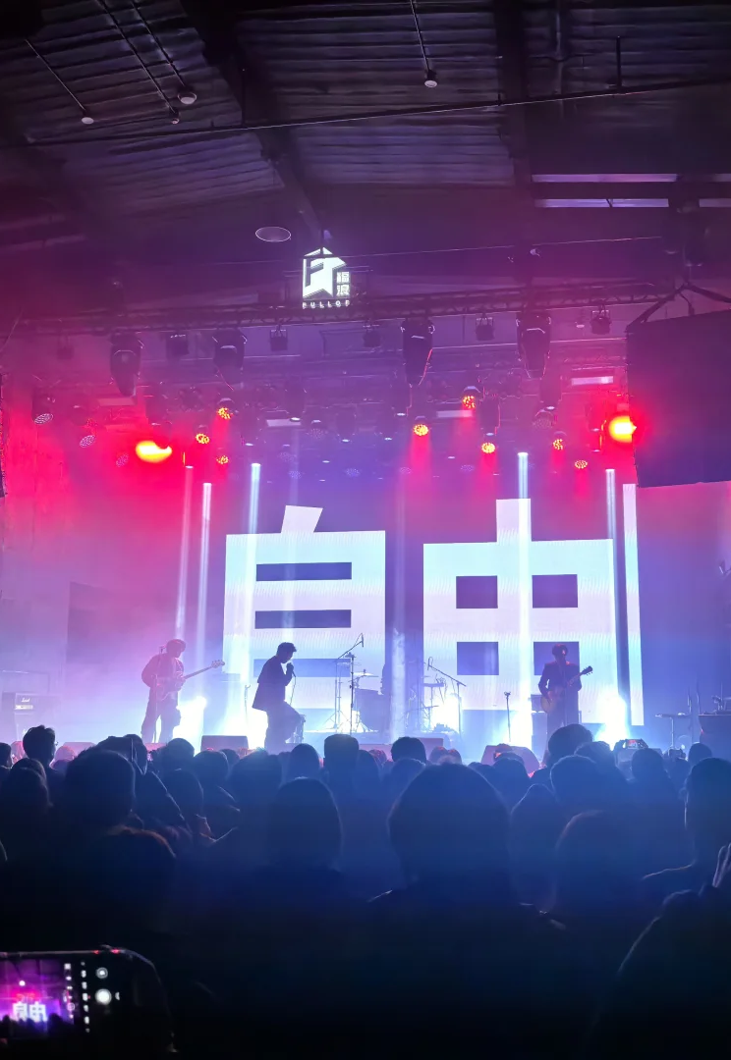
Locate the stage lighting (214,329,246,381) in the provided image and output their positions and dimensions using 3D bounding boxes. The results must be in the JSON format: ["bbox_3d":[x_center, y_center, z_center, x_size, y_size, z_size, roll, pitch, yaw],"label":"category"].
[{"bbox_3d":[-1.766,-2.278,14.412,0.360,0.600,0.320,-1,-8,10],"label":"stage lighting"}]

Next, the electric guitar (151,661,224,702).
[{"bbox_3d":[-2.341,1.980,14.700,1.110,0.330,0.080,-21,-4,-31],"label":"electric guitar"}]

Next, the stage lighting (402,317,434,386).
[{"bbox_3d":[0.642,-2.199,13.638,0.390,0.800,0.360,-1,-9,11],"label":"stage lighting"}]

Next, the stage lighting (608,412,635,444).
[{"bbox_3d":[4.153,-1.659,17.911,0.400,0.460,0.360,-2,-9,13],"label":"stage lighting"}]

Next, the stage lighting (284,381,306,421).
[{"bbox_3d":[-1.060,-1.939,16.542,0.320,0.570,0.310,-1,-9,11],"label":"stage lighting"}]

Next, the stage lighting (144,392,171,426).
[{"bbox_3d":[-3.147,-1.845,16.764,0.310,0.454,0.264,-1,-8,10],"label":"stage lighting"}]

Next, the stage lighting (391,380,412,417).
[{"bbox_3d":[0.524,-1.917,16.093,0.280,0.480,0.250,-1,-8,10],"label":"stage lighting"}]

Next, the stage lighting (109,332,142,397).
[{"bbox_3d":[-3.177,-2.200,14.663,0.350,0.780,0.310,-1,-8,10],"label":"stage lighting"}]

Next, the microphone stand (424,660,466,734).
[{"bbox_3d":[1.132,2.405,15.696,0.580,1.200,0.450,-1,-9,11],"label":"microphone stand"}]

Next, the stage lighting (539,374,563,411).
[{"bbox_3d":[2.643,-1.956,15.705,0.311,0.464,0.265,-1,-8,10],"label":"stage lighting"}]

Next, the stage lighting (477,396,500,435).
[{"bbox_3d":[1.919,-1.778,17.252,0.333,0.536,0.283,-1,-8,10],"label":"stage lighting"}]

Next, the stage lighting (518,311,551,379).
[{"bbox_3d":[2.100,-2.293,13.697,0.395,0.753,0.336,-1,-8,10],"label":"stage lighting"}]

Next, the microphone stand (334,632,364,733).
[{"bbox_3d":[-0.232,2.235,15.994,0.450,1.400,0.450,-1,-9,11],"label":"microphone stand"}]

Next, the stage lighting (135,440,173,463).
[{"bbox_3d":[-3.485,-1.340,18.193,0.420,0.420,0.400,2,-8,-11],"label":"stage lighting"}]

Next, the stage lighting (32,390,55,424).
[{"bbox_3d":[-5.053,-1.945,17.335,0.320,0.530,0.360,-5,-10,30],"label":"stage lighting"}]

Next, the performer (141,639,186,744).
[{"bbox_3d":[-2.707,2.308,14.771,0.420,1.710,0.550,-7,-11,38],"label":"performer"}]

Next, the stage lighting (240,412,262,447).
[{"bbox_3d":[-1.877,-1.651,18.110,0.350,0.520,0.330,-1,-9,11],"label":"stage lighting"}]

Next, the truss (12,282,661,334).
[{"bbox_3d":[-0.567,-2.842,14.270,8.473,0.260,0.260,-1,-8,10],"label":"truss"}]

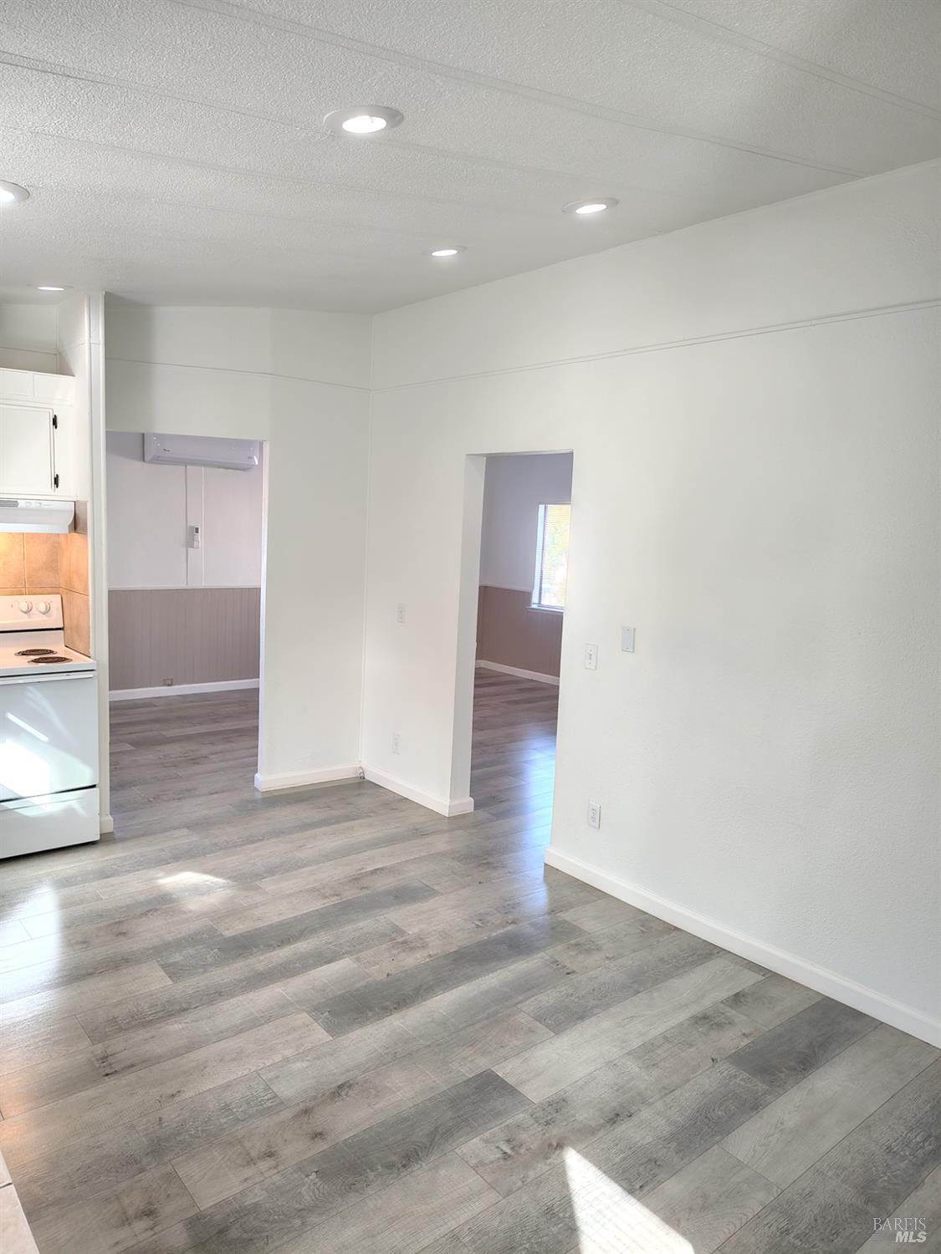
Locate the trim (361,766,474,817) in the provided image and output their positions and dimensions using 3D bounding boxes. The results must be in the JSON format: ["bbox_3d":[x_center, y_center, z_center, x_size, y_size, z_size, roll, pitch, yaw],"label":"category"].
[{"bbox_3d":[-0.337,0.974,5.302,0.181,0.085,0.890,-3,9,-40],"label":"trim"}]

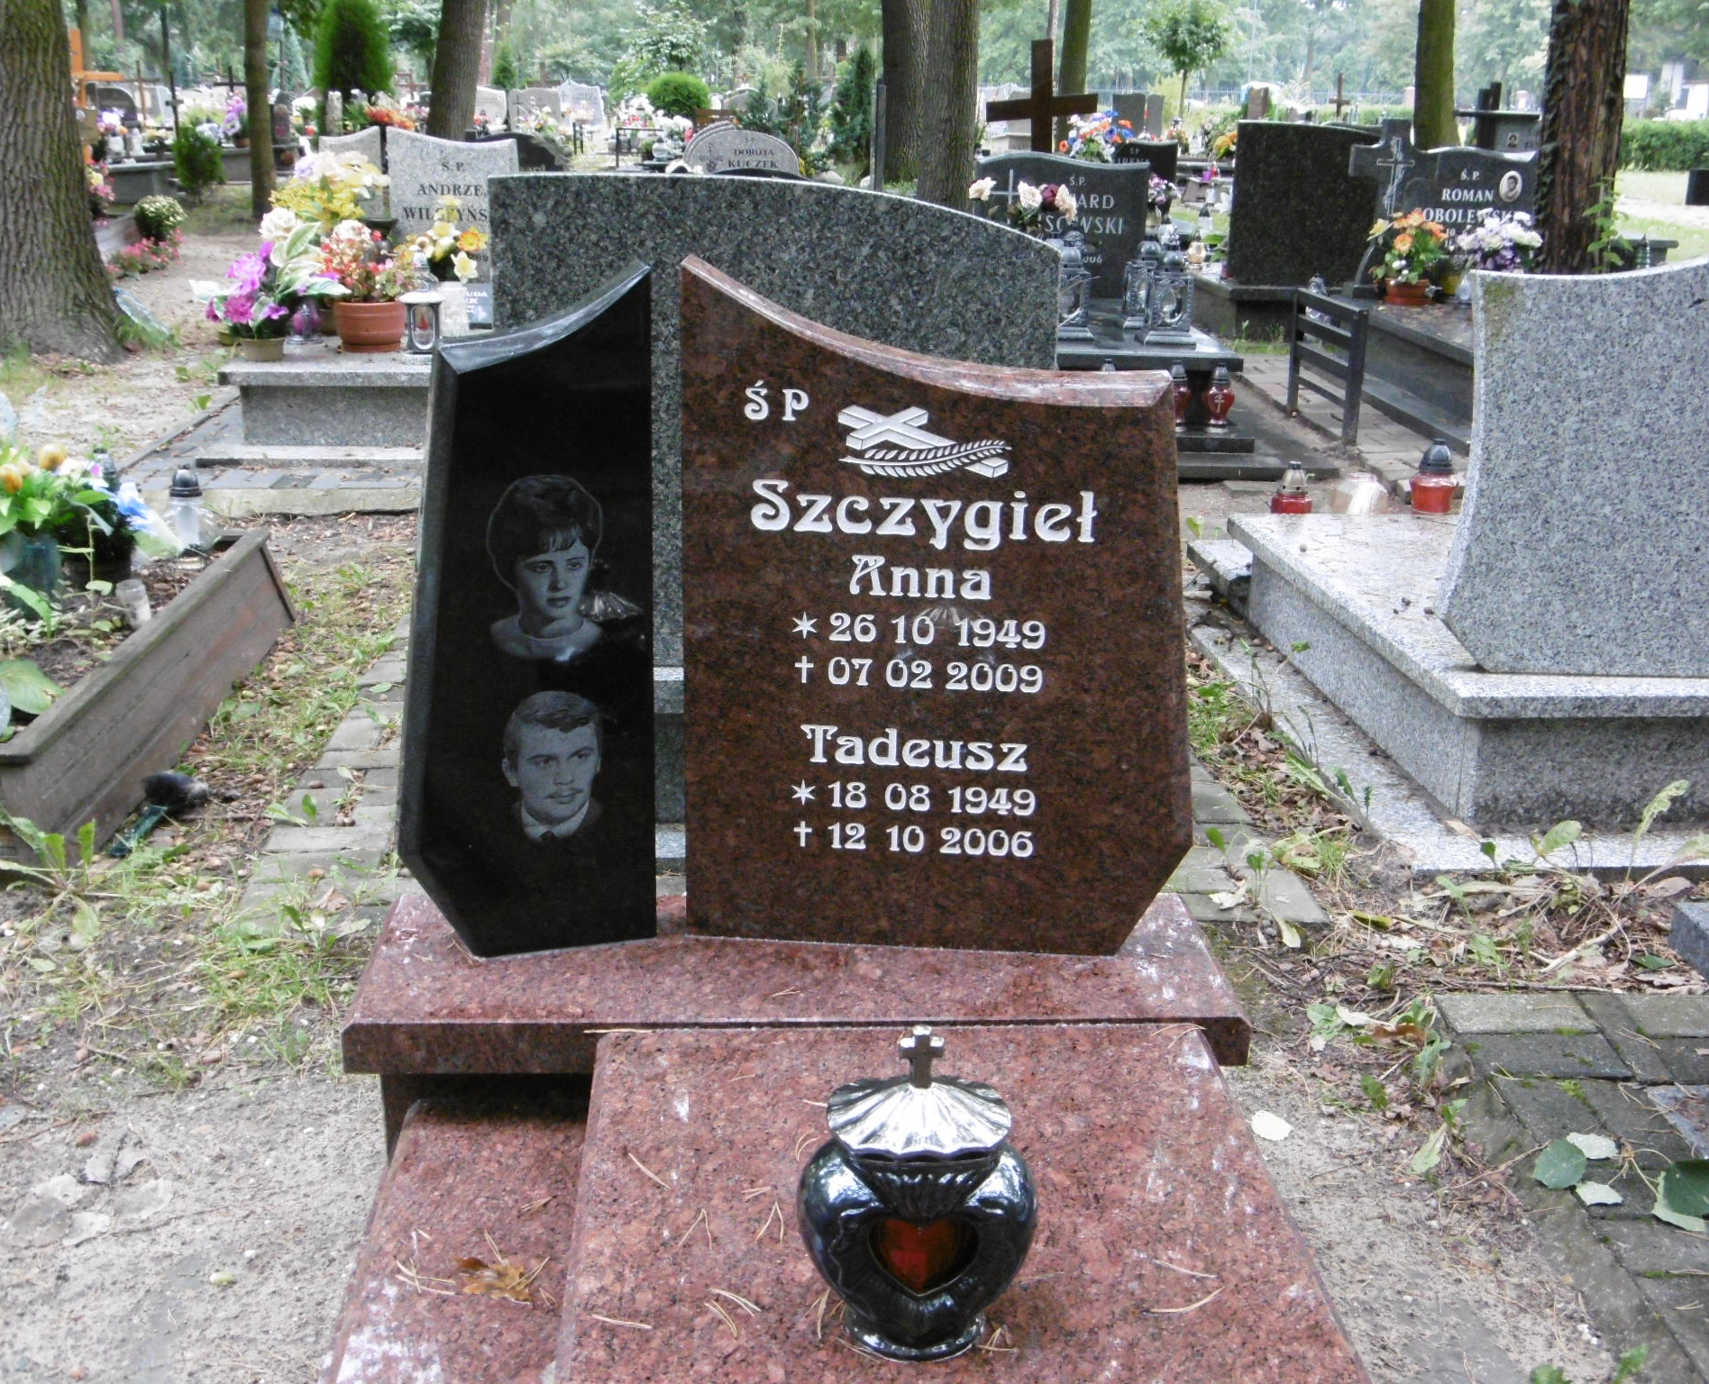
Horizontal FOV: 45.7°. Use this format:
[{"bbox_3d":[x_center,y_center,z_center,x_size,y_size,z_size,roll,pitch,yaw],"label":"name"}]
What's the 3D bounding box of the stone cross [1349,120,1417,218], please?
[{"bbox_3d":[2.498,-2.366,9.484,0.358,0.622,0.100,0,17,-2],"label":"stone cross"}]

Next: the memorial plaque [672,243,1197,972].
[{"bbox_3d":[0.100,-0.085,2.225,0.567,0.753,0.090,2,17,3],"label":"memorial plaque"}]

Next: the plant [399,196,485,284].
[{"bbox_3d":[-1.474,-1.619,7.279,0.285,0.302,0.240,0,17,-4],"label":"plant"}]

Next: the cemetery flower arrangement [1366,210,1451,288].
[{"bbox_3d":[2.552,-2.024,9.326,0.362,0.368,0.330,0,17,-2],"label":"cemetery flower arrangement"}]

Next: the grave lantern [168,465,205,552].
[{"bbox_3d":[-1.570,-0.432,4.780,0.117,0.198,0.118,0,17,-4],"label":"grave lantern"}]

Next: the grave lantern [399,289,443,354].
[{"bbox_3d":[-1.486,-1.271,6.950,0.148,0.215,0.145,0,17,-4],"label":"grave lantern"}]

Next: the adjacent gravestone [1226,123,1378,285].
[{"bbox_3d":[2.412,-2.572,10.700,0.805,0.835,0.090,0,17,-4],"label":"adjacent gravestone"}]

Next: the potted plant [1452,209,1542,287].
[{"bbox_3d":[2.988,-2.039,9.423,0.374,0.403,0.340,0,17,-2],"label":"potted plant"}]

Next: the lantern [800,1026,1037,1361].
[{"bbox_3d":[0.059,0.422,1.743,0.205,0.293,0.185,2,17,2],"label":"lantern"}]

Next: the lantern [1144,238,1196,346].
[{"bbox_3d":[1.160,-1.471,7.480,0.185,0.377,0.185,0,17,-4],"label":"lantern"}]

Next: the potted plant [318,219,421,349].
[{"bbox_3d":[-1.622,-1.363,6.805,0.325,0.425,0.320,0,17,-4],"label":"potted plant"}]

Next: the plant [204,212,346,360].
[{"bbox_3d":[-1.972,-1.381,6.900,0.470,0.492,0.420,0,17,-4],"label":"plant"}]

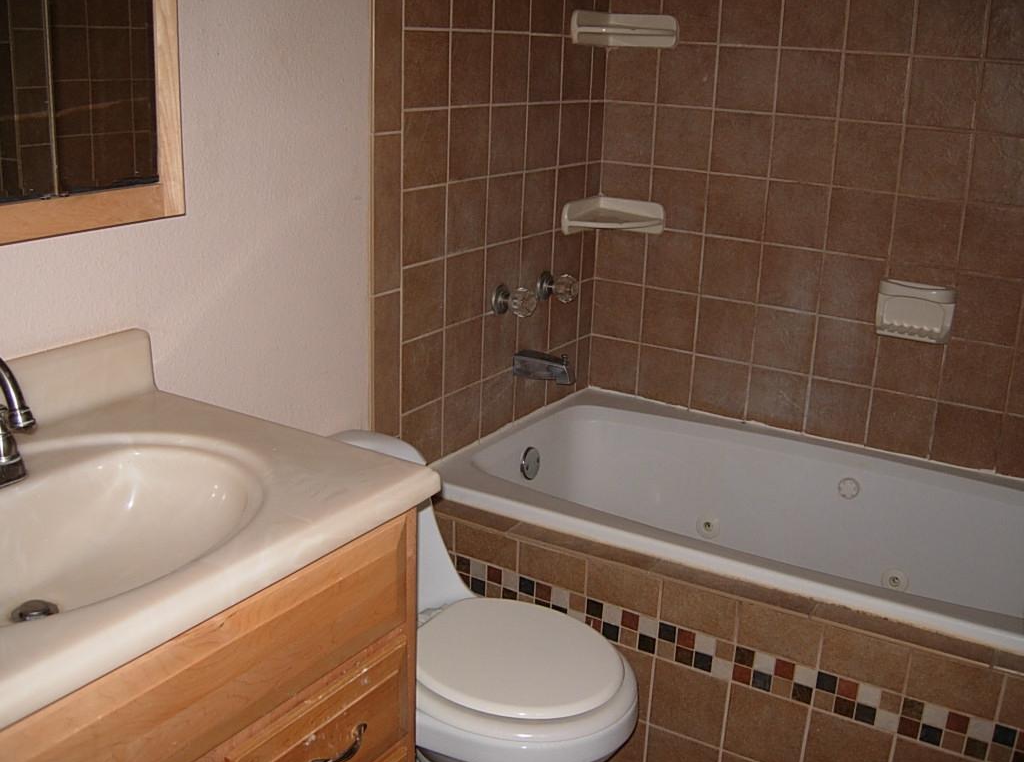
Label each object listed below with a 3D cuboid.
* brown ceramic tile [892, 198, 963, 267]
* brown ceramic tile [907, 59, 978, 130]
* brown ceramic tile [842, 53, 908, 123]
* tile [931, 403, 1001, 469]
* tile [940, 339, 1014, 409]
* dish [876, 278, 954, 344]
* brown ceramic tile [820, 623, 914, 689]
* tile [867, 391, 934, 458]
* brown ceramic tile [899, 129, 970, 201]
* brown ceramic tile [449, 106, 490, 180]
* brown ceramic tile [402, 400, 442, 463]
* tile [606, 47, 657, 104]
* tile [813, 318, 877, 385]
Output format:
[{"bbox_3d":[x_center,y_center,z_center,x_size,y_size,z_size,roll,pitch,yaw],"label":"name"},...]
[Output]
[{"bbox_3d":[0.929,-0.334,2.379,0.152,0.153,0.009,12,20,30],"label":"brown ceramic tile"},{"bbox_3d":[0.939,-0.623,2.312,0.151,0.151,0.010,12,20,30],"label":"brown ceramic tile"},{"bbox_3d":[0.814,-0.654,2.384,0.151,0.151,0.010,12,20,30],"label":"brown ceramic tile"},{"bbox_3d":[1.048,0.126,2.461,0.151,0.145,0.010,12,20,30],"label":"tile"},{"bbox_3d":[1.050,-0.014,2.408,0.152,0.152,0.010,12,20,30],"label":"tile"},{"bbox_3d":[0.912,-0.158,2.414,0.160,0.118,0.060,12,20,30],"label":"dish"},{"bbox_3d":[0.600,0.471,1.807,0.152,0.085,0.010,12,20,30],"label":"brown ceramic tile"},{"bbox_3d":[0.917,0.100,2.513,0.152,0.147,0.009,12,20,30],"label":"tile"},{"bbox_3d":[0.942,-0.483,2.368,0.152,0.152,0.010,13,20,30],"label":"brown ceramic tile"},{"bbox_3d":[-0.092,-0.500,2.252,0.010,0.151,0.151,12,20,30],"label":"brown ceramic tile"},{"bbox_3d":[-0.199,0.123,2.334,0.010,0.142,0.152,13,20,30],"label":"brown ceramic tile"},{"bbox_3d":[0.307,-0.784,2.701,0.142,0.152,0.010,13,20,30],"label":"tile"},{"bbox_3d":[0.802,-0.072,2.556,0.152,0.152,0.010,12,20,30],"label":"tile"}]

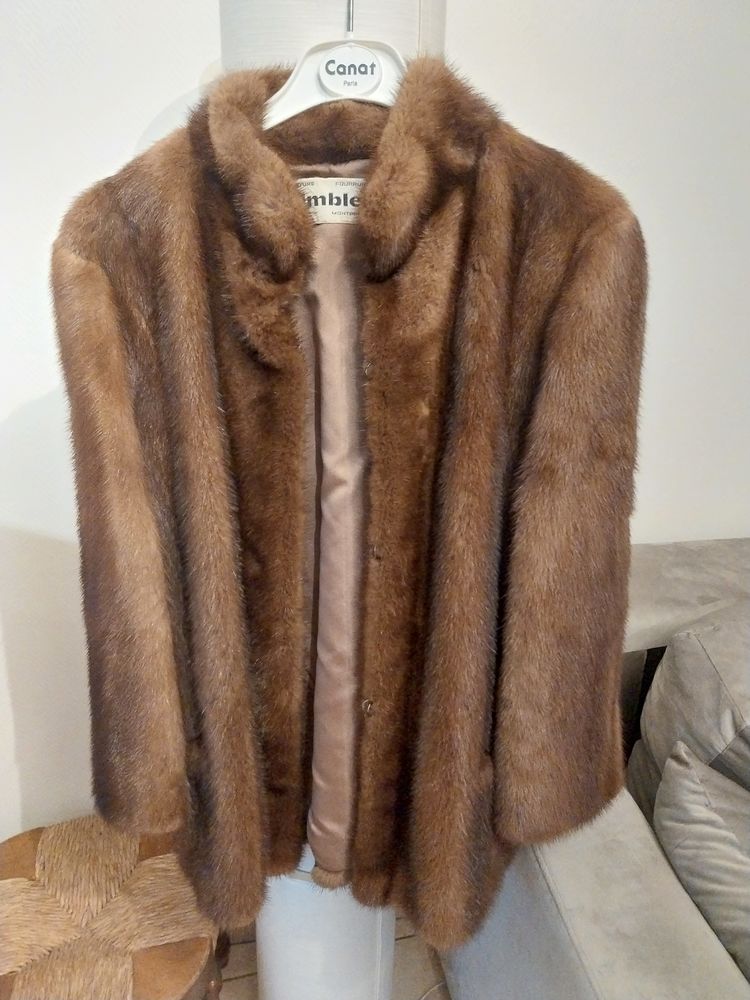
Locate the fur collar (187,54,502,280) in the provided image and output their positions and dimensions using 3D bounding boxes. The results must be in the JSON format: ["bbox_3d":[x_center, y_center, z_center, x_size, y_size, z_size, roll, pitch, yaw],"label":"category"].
[{"bbox_3d":[-0.022,-0.250,0.562,0.225,0.145,0.150,1,22,0],"label":"fur collar"}]

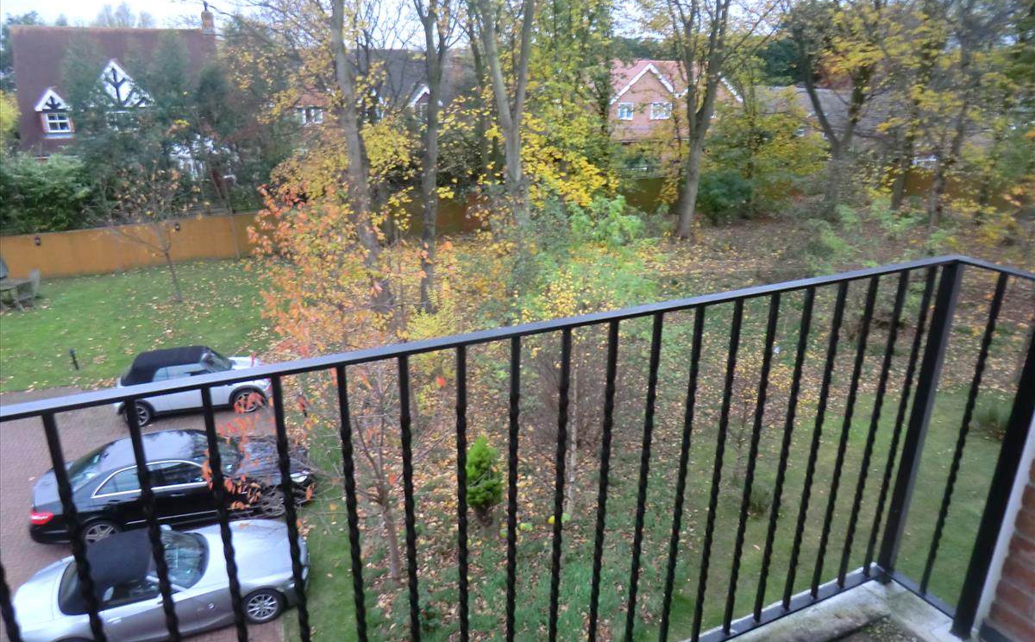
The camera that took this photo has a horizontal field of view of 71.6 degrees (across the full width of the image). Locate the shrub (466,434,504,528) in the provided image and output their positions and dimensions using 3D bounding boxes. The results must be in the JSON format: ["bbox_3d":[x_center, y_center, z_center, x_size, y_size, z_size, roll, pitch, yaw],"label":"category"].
[{"bbox_3d":[-0.601,2.883,12.990,0.680,1.966,0.660,0,20,-3],"label":"shrub"}]

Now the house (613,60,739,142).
[{"bbox_3d":[11.708,-16.315,56.848,10.047,8.249,8.500,2,20,3],"label":"house"}]

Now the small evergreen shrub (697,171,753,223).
[{"bbox_3d":[11.349,-6.909,39.381,3.000,2.541,2.700,6,21,15],"label":"small evergreen shrub"}]

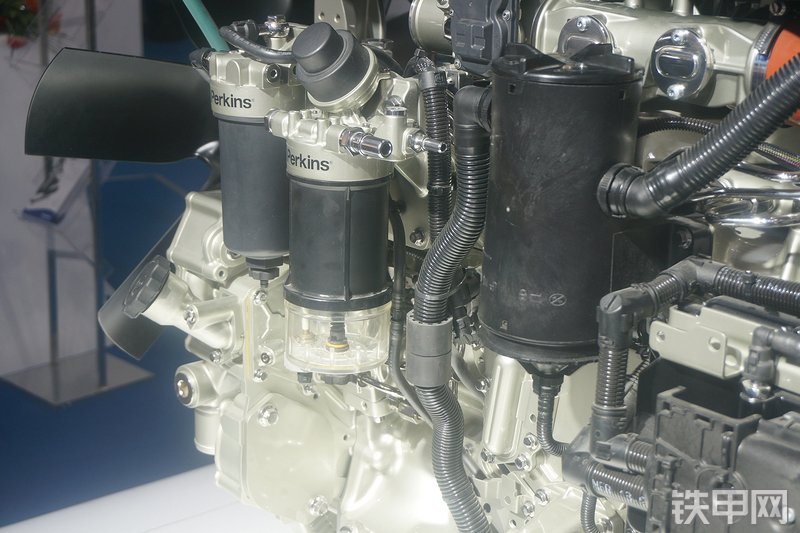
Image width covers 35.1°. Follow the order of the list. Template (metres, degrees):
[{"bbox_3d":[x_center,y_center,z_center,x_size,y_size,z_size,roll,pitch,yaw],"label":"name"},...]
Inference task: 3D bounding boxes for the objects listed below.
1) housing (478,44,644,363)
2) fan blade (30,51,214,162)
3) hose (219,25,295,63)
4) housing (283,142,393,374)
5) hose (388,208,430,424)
[{"bbox_3d":[0.144,-0.062,1.151,0.138,0.258,0.138,1,15,0],"label":"housing"},{"bbox_3d":[-0.353,-0.198,1.668,0.245,0.152,0.045,3,38,-41],"label":"fan blade"},{"bbox_3d":[-0.141,-0.221,1.255,0.078,0.032,0.050,1,15,0],"label":"hose"},{"bbox_3d":[-0.059,-0.014,1.221,0.105,0.215,0.105,1,15,0],"label":"housing"},{"bbox_3d":[0.009,0.053,1.271,0.043,0.223,0.045,1,15,0],"label":"hose"}]

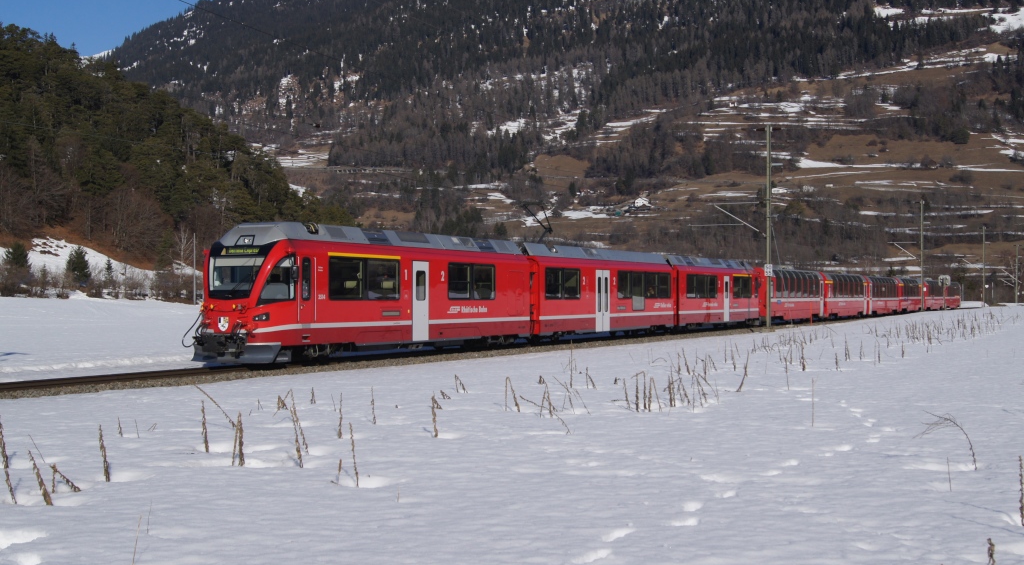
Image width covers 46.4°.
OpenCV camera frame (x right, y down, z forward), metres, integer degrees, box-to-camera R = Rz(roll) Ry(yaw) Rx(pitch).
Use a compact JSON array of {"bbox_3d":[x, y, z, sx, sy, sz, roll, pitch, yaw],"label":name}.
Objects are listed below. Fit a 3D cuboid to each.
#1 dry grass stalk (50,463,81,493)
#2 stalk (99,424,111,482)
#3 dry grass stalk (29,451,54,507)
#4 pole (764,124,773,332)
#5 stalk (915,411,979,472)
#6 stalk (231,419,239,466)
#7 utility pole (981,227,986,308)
[{"bbox_3d":[-3.890,1.699,10.400,0.250,0.260,0.100,0,-1,0],"label":"dry grass stalk"},{"bbox_3d":[-3.772,1.583,11.050,0.070,0.540,0.060,-8,-1,0],"label":"stalk"},{"bbox_3d":[-3.851,1.601,9.750,0.065,0.490,0.060,-22,-1,0],"label":"dry grass stalk"},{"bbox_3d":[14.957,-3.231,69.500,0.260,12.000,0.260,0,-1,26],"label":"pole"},{"bbox_3d":[4.269,1.558,11.700,0.600,0.565,0.250,0,-1,0],"label":"stalk"},{"bbox_3d":[-2.808,1.622,12.100,0.055,0.485,0.050,4,-1,0],"label":"stalk"},{"bbox_3d":[68.362,-2.391,173.000,0.280,11.900,0.280,0,-1,26],"label":"utility pole"}]

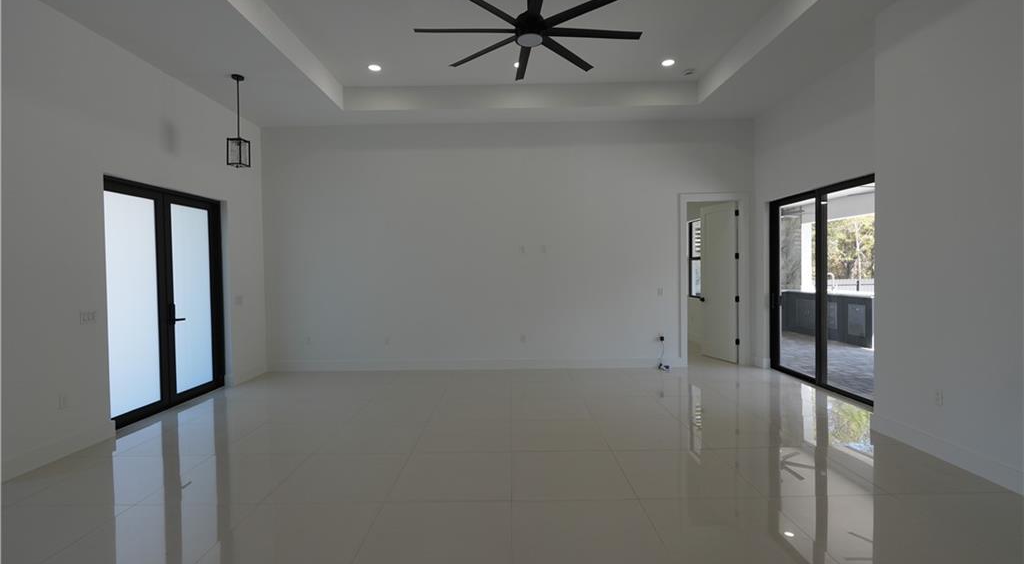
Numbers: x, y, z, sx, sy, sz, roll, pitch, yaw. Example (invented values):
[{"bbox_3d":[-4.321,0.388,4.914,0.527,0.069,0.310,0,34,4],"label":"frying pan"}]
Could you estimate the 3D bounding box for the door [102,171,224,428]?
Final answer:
[{"bbox_3d":[-3.845,0.182,5.088,0.100,2.430,1.850,-1,1,0],"label":"door"}]

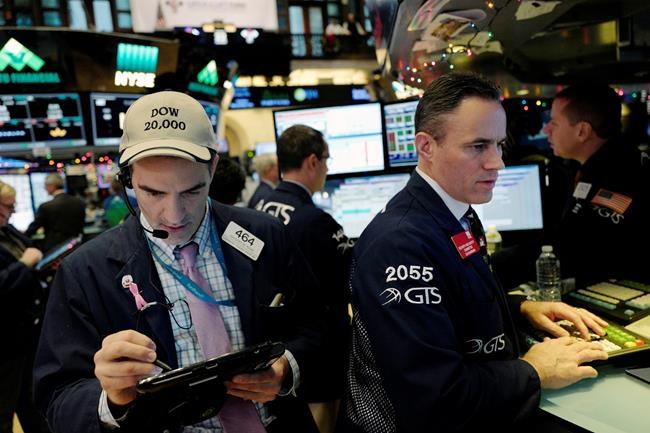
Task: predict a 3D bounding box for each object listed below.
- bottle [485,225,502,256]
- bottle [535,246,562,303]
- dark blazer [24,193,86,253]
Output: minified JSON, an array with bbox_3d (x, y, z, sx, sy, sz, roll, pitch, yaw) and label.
[{"bbox_3d":[0.588,0.135,1.758,0.066,0.205,0.066,-4,4,0],"label":"bottle"},{"bbox_3d":[0.597,0.176,1.347,0.065,0.200,0.065,-4,4,0],"label":"bottle"},{"bbox_3d":[-2.763,0.134,5.200,0.420,0.760,0.560,-1,5,28],"label":"dark blazer"}]

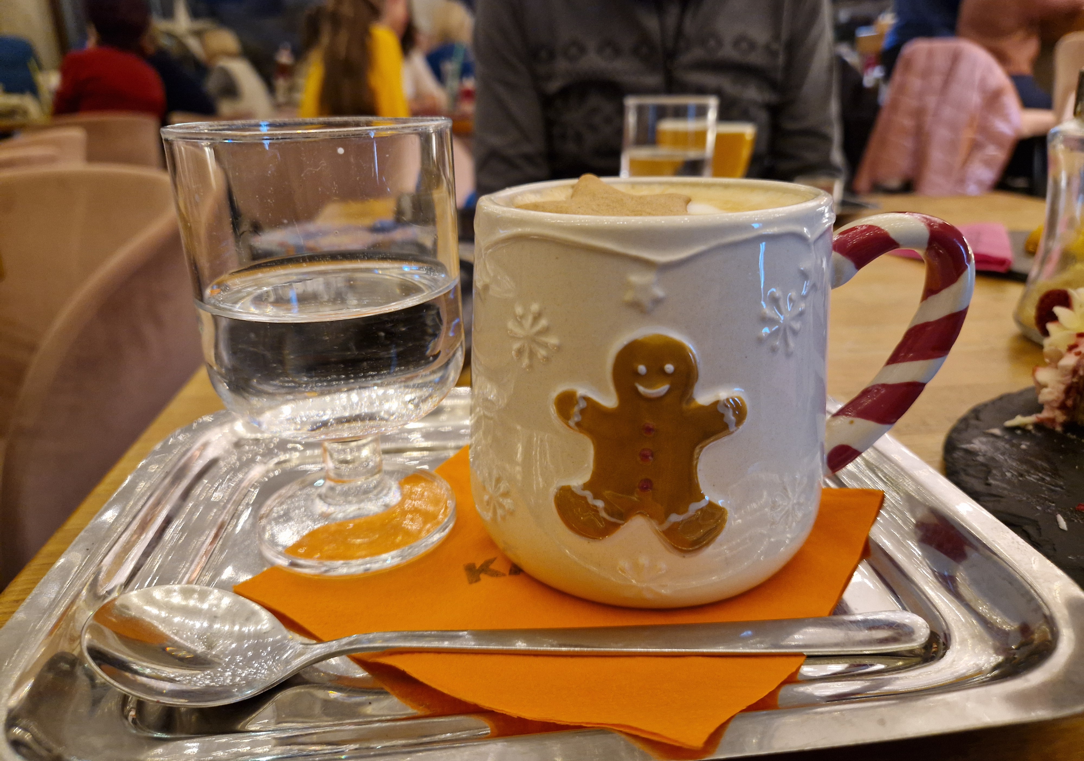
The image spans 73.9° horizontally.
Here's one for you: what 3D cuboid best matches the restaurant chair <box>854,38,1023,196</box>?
[{"bbox_3d":[1.422,-0.807,2.709,0.540,0.840,0.560,9,24,23],"label":"restaurant chair"}]

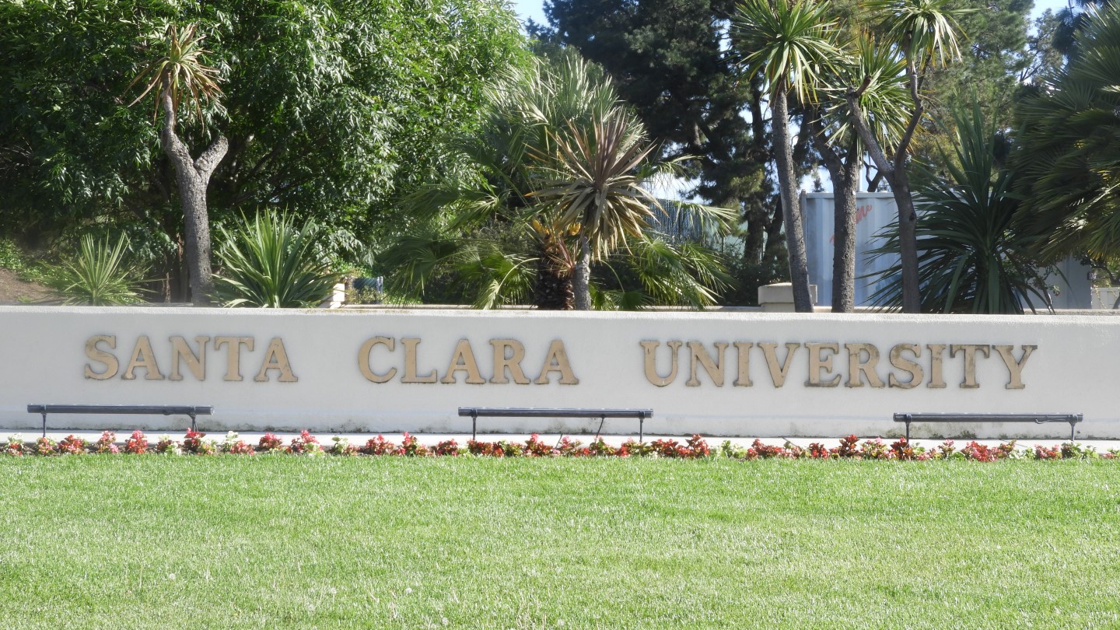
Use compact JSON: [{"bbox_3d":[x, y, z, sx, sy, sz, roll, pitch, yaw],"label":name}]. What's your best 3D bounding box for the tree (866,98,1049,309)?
[{"bbox_3d":[5.376,-1.370,34.800,2.506,2.988,2.300,0,1,0],"label":"tree"}]

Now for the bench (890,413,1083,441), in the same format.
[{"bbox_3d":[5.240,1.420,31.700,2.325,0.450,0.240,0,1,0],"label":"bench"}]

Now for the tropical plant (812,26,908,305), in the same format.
[{"bbox_3d":[4.047,-1.841,34.800,1.447,3.929,1.400,0,1,0],"label":"tropical plant"}]

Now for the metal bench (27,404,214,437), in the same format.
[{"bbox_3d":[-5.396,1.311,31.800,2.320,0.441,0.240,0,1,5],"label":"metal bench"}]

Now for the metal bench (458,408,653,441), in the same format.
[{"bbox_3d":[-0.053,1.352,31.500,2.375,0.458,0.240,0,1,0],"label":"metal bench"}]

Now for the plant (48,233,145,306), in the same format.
[{"bbox_3d":[-6.217,-0.535,34.800,1.388,1.153,1.350,0,1,0],"label":"plant"}]

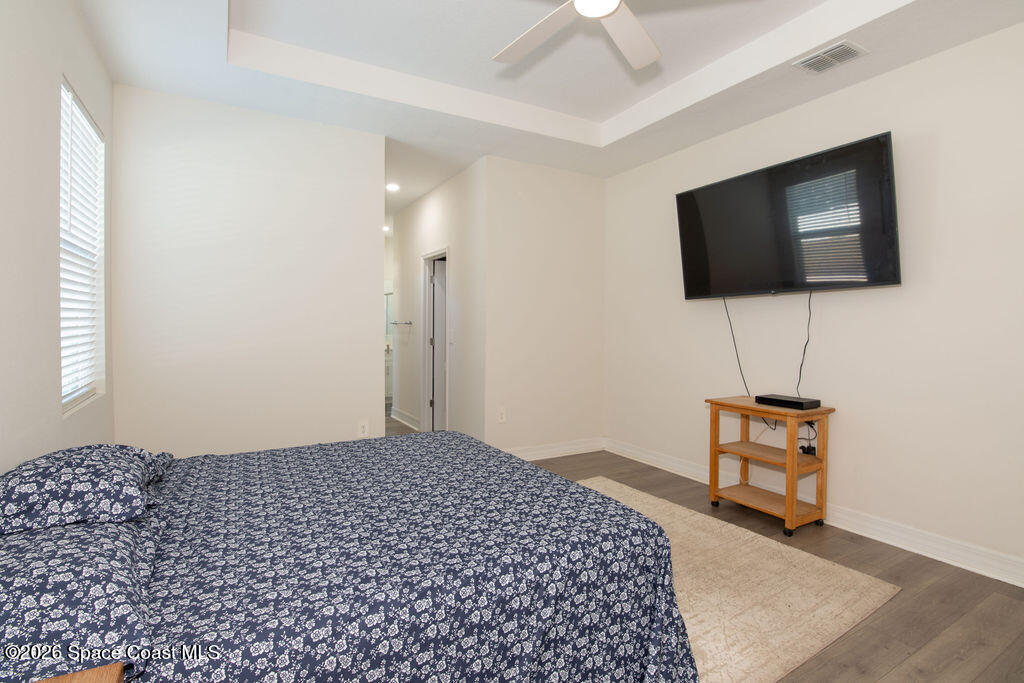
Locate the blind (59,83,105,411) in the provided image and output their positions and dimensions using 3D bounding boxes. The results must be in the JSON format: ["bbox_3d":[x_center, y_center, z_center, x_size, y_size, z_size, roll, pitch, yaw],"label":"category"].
[{"bbox_3d":[-2.128,-0.437,2.356,0.060,1.425,0.820,-1,2,-30],"label":"blind"}]

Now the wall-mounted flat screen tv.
[{"bbox_3d":[1.773,-0.748,3.310,0.060,0.840,1.456,-12,8,-30],"label":"wall-mounted flat screen tv"}]

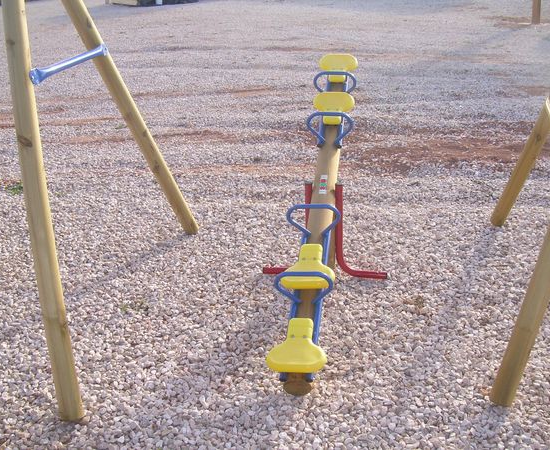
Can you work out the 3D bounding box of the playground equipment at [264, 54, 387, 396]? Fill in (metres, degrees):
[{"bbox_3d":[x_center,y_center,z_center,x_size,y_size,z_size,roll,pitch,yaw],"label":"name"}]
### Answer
[{"bbox_3d":[0.251,-0.190,3.470,0.695,1.070,2.270,2,23,10],"label":"playground equipment"}]

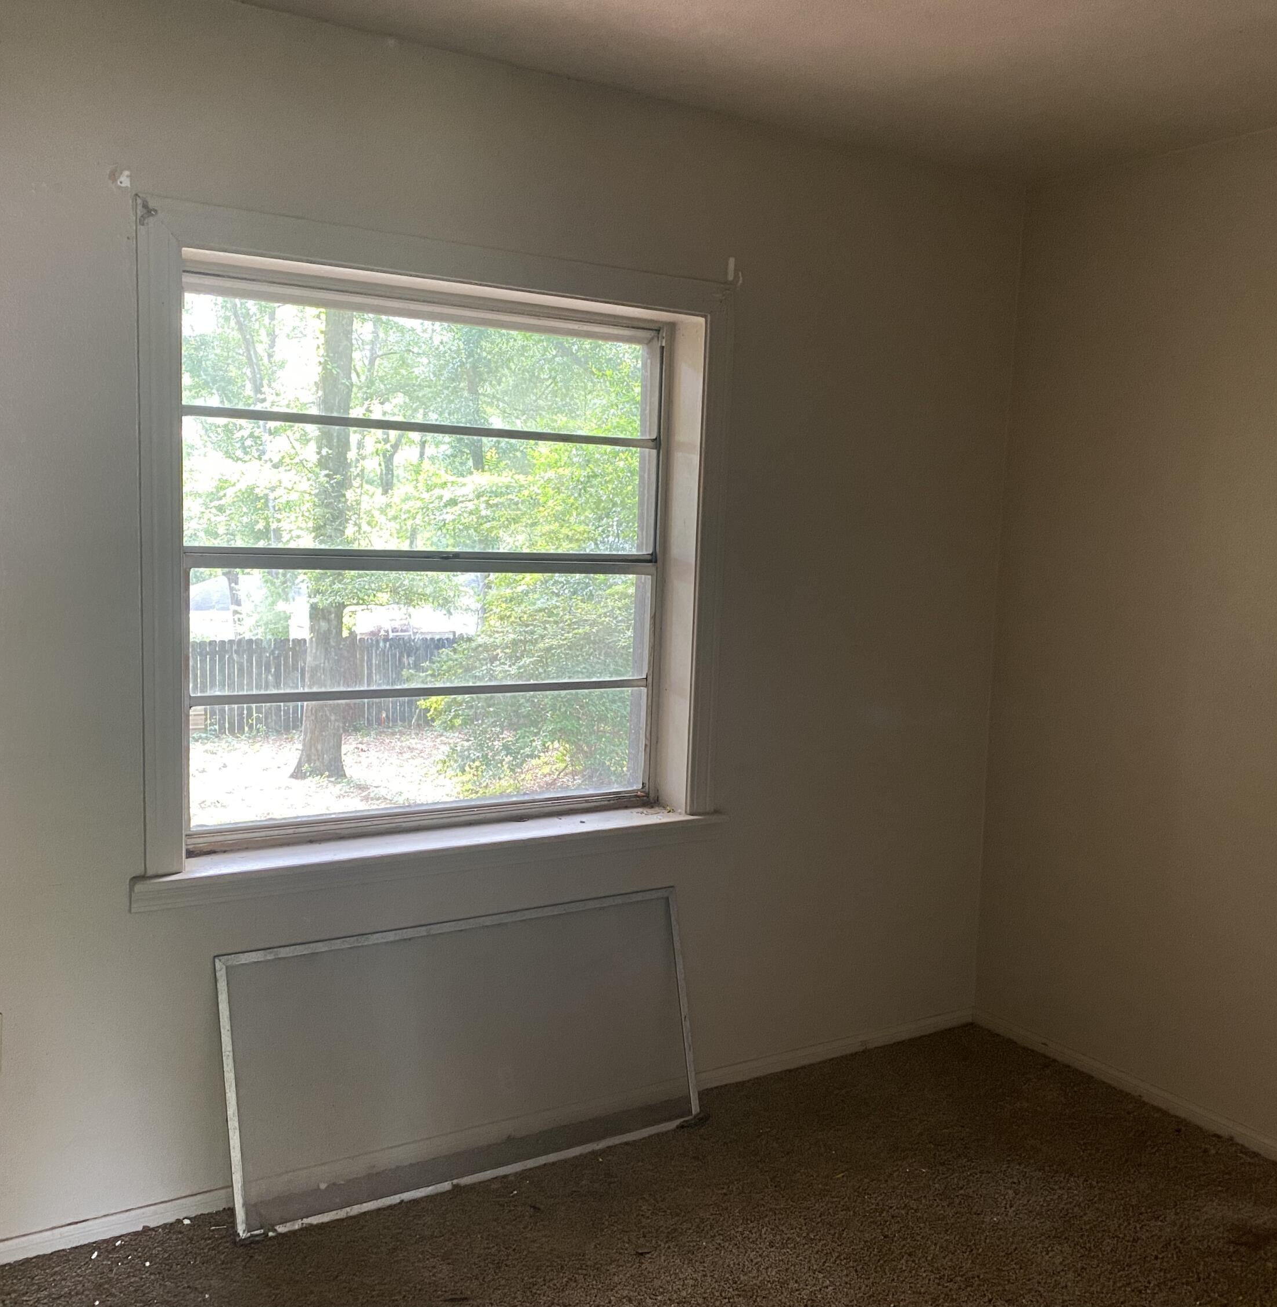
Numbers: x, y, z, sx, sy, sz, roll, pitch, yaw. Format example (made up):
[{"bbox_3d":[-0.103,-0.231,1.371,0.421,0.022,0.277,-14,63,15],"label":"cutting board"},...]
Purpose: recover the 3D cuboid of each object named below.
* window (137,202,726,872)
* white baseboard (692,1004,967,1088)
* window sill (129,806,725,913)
[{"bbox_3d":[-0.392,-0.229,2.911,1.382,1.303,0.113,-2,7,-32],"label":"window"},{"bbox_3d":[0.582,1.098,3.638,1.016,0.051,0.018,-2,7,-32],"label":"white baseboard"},{"bbox_3d":[-0.410,0.452,2.978,1.433,0.069,0.192,-2,7,-32],"label":"window sill"}]

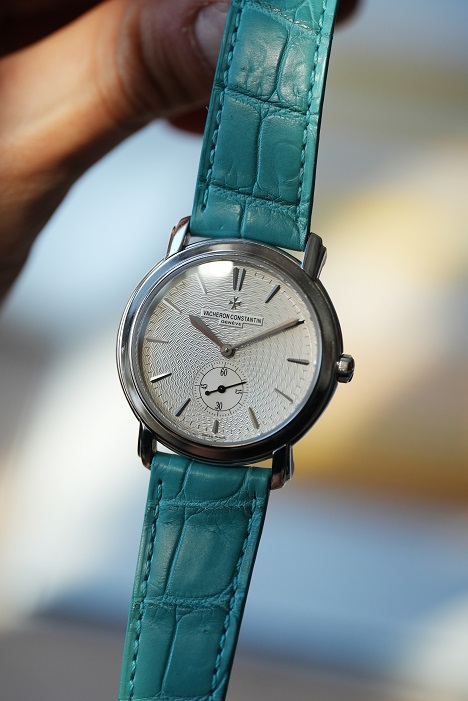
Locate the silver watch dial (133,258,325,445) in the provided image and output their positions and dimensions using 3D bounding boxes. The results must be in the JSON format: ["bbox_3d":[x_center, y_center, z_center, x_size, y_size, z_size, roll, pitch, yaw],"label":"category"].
[{"bbox_3d":[-0.001,0.000,0.313,0.029,0.029,0.003,9,-3,8],"label":"silver watch dial"}]

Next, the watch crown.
[{"bbox_3d":[0.017,0.003,0.314,0.003,0.004,0.004,9,-3,8],"label":"watch crown"}]

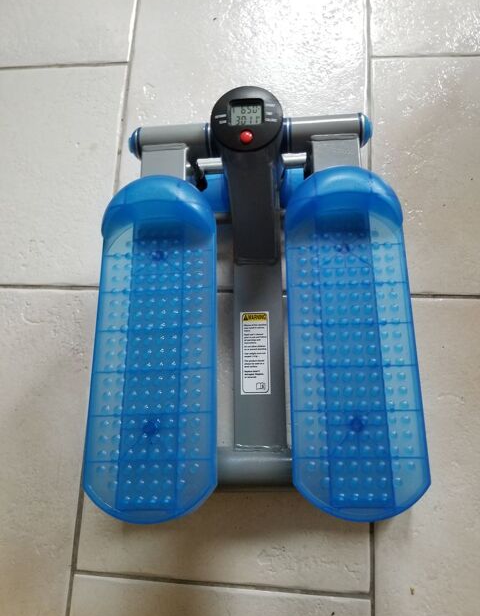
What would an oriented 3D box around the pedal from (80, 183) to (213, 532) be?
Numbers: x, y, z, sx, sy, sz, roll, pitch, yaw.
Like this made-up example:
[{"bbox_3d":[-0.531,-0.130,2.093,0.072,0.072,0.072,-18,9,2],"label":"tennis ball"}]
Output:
[{"bbox_3d":[-0.084,0.027,0.459,0.119,0.056,0.327,-2,75,5],"label":"pedal"}]

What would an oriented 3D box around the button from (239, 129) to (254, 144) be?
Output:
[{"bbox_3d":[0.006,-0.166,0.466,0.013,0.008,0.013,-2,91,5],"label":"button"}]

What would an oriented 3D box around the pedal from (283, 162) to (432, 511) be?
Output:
[{"bbox_3d":[0.104,0.021,0.443,0.119,0.056,0.323,-2,75,5],"label":"pedal"}]

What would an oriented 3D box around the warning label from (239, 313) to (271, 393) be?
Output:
[{"bbox_3d":[0.019,0.056,0.592,0.035,0.002,0.102,-2,77,5],"label":"warning label"}]

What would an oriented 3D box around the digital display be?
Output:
[{"bbox_3d":[0.006,-0.188,0.465,0.033,0.005,0.026,-2,91,5],"label":"digital display"}]

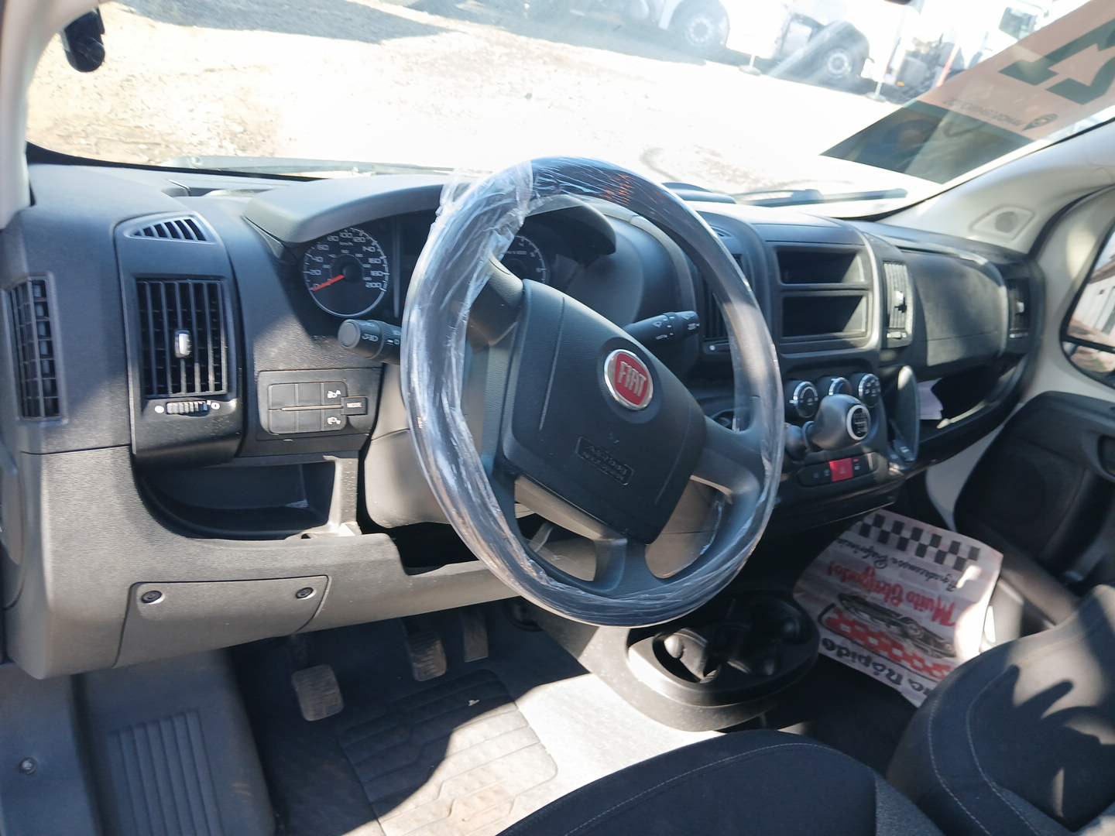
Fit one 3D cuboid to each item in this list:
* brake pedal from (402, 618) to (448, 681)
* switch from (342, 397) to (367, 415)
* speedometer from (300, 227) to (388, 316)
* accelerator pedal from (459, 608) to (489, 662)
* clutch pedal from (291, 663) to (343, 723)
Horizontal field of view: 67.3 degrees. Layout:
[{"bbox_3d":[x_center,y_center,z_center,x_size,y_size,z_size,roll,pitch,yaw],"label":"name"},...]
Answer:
[{"bbox_3d":[-0.180,0.316,1.118,0.051,0.025,0.066,-8,77,-38],"label":"brake pedal"},{"bbox_3d":[-0.197,-0.012,0.808,0.027,0.018,0.010,-8,17,-38],"label":"switch"},{"bbox_3d":[-0.217,-0.148,0.848,0.094,0.092,0.025,-8,15,-38],"label":"speedometer"},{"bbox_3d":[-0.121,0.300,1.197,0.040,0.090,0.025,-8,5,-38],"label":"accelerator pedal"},{"bbox_3d":[-0.299,0.343,1.037,0.050,0.025,0.060,-8,69,-38],"label":"clutch pedal"}]

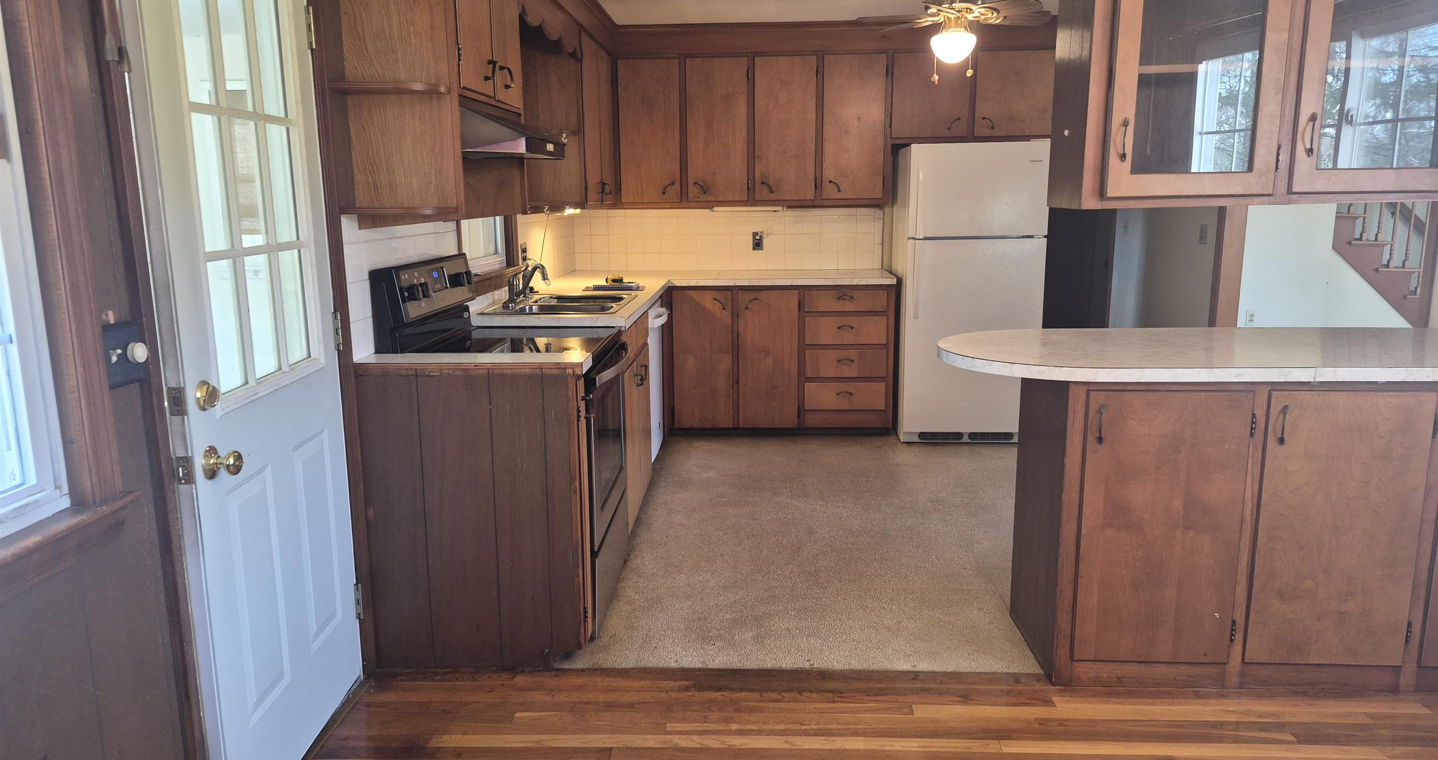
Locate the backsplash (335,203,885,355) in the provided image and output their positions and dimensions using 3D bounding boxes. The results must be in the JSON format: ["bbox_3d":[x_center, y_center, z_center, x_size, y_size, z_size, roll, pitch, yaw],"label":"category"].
[{"bbox_3d":[-0.011,-0.567,4.248,1.890,0.410,3.350,0,10,3],"label":"backsplash"}]

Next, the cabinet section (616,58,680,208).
[{"bbox_3d":[-0.388,-1.448,5.618,0.367,0.809,0.320,0,11,2],"label":"cabinet section"}]

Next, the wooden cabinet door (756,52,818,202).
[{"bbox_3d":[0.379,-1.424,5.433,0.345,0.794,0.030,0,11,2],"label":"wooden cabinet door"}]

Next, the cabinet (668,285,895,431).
[{"bbox_3d":[0.366,-0.157,5.689,1.265,0.880,0.610,0,10,3],"label":"cabinet"}]

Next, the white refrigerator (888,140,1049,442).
[{"bbox_3d":[1.405,-0.514,5.543,0.735,1.645,0.730,0,10,3],"label":"white refrigerator"}]

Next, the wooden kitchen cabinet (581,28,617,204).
[{"bbox_3d":[-0.772,-1.333,5.045,0.305,0.825,0.960,0,10,3],"label":"wooden kitchen cabinet"}]

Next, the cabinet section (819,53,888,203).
[{"bbox_3d":[0.772,-1.454,5.569,0.370,0.813,0.320,0,11,2],"label":"cabinet section"}]

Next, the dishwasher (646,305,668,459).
[{"bbox_3d":[-0.596,0.022,4.796,0.610,0.825,0.600,0,10,3],"label":"dishwasher"}]

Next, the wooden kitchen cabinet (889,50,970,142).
[{"bbox_3d":[1.196,-1.629,5.522,0.450,0.490,0.330,0,10,3],"label":"wooden kitchen cabinet"}]

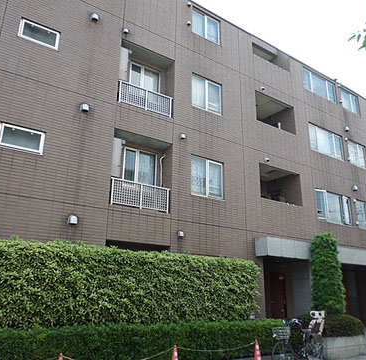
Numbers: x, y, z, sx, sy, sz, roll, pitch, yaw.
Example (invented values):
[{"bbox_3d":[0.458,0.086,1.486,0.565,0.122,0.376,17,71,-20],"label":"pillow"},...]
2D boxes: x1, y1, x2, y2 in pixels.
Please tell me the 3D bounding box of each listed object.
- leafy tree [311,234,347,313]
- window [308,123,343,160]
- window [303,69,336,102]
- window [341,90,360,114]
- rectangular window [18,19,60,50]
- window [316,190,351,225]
[{"bbox_3d":[4.516,3.051,11.165,0.760,2.770,0.740,13,-21,-32],"label":"leafy tree"},{"bbox_3d":[6.020,-1.537,15.136,2.314,1.188,0.120,13,-21,-32],"label":"window"},{"bbox_3d":[5.948,-4.075,15.696,2.252,1.109,0.120,13,-21,-32],"label":"window"},{"bbox_3d":[7.912,-3.640,17.110,1.400,1.051,0.120,13,-21,-32],"label":"window"},{"bbox_3d":[-3.513,-3.556,8.864,0.960,0.573,0.120,13,-21,-32],"label":"rectangular window"},{"bbox_3d":[5.964,1.127,14.242,2.234,1.232,0.140,13,-21,-32],"label":"window"}]

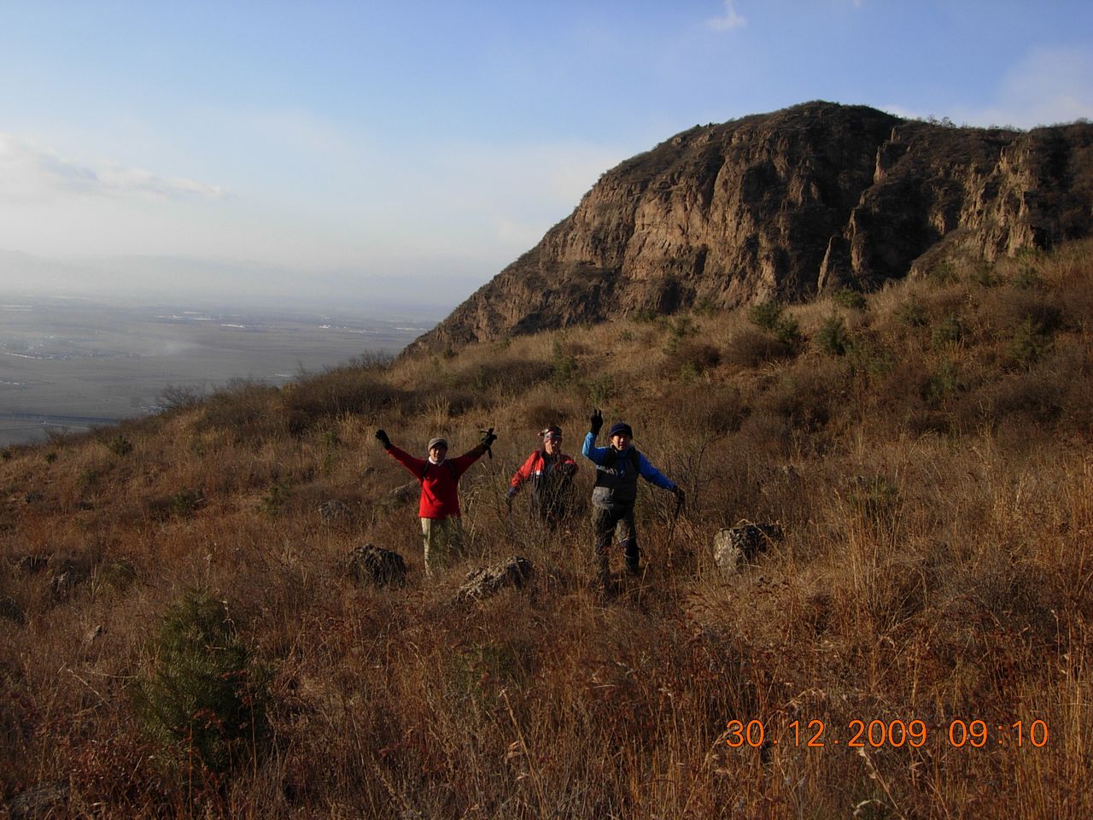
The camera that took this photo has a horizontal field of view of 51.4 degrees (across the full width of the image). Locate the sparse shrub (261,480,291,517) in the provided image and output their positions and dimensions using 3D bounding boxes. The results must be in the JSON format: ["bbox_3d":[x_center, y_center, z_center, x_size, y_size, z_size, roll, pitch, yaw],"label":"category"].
[{"bbox_3d":[-4.398,1.438,18.500,0.473,0.584,0.449,1,6,0],"label":"sparse shrub"}]

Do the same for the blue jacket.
[{"bbox_3d":[0.879,0.635,12.000,0.980,0.800,0.420,1,6,-2],"label":"blue jacket"}]

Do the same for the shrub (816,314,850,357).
[{"bbox_3d":[8.041,-2.103,32.000,0.962,1.154,0.913,1,6,0],"label":"shrub"}]

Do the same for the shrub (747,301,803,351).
[{"bbox_3d":[6.832,-2.516,34.000,1.686,1.481,1.264,1,6,0],"label":"shrub"}]

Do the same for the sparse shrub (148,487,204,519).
[{"bbox_3d":[-7.164,1.810,22.000,1.100,0.650,0.900,1,6,0],"label":"sparse shrub"}]

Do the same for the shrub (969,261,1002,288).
[{"bbox_3d":[20.830,-6.429,54.000,1.500,1.220,1.400,1,6,0],"label":"shrub"}]

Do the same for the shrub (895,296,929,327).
[{"bbox_3d":[14.485,-3.904,45.000,1.320,1.200,1.200,1,6,0],"label":"shrub"}]

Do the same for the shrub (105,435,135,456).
[{"bbox_3d":[-15.039,1.247,40.000,1.020,0.800,0.900,1,6,0],"label":"shrub"}]

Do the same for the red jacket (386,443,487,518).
[{"bbox_3d":[-1.303,0.837,13.500,1.197,0.892,0.360,1,6,-3],"label":"red jacket"}]

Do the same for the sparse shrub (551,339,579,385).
[{"bbox_3d":[0.533,-1.401,33.000,0.843,1.339,0.801,1,6,0],"label":"sparse shrub"}]

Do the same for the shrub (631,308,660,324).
[{"bbox_3d":[4.338,-4.150,50.000,1.277,0.777,1.213,1,6,0],"label":"shrub"}]

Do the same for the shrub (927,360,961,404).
[{"bbox_3d":[7.328,-0.528,21.000,0.631,0.820,0.599,1,6,0],"label":"shrub"}]

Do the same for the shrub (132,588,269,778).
[{"bbox_3d":[-1.889,1.488,6.200,0.745,1.013,0.745,1,6,0],"label":"shrub"}]

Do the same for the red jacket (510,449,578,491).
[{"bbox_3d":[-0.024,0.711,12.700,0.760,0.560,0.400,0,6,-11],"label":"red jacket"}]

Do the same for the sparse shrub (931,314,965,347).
[{"bbox_3d":[10.228,-2.037,29.000,0.828,0.871,0.786,1,6,0],"label":"sparse shrub"}]

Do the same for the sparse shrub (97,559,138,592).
[{"bbox_3d":[-5.726,2.209,15.200,0.550,0.440,0.500,1,6,0],"label":"sparse shrub"}]

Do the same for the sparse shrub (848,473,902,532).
[{"bbox_3d":[3.524,1.013,12.200,0.600,0.650,0.550,1,6,0],"label":"sparse shrub"}]

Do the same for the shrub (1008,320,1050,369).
[{"bbox_3d":[10.389,-1.426,24.500,0.957,1.104,0.909,1,6,0],"label":"shrub"}]

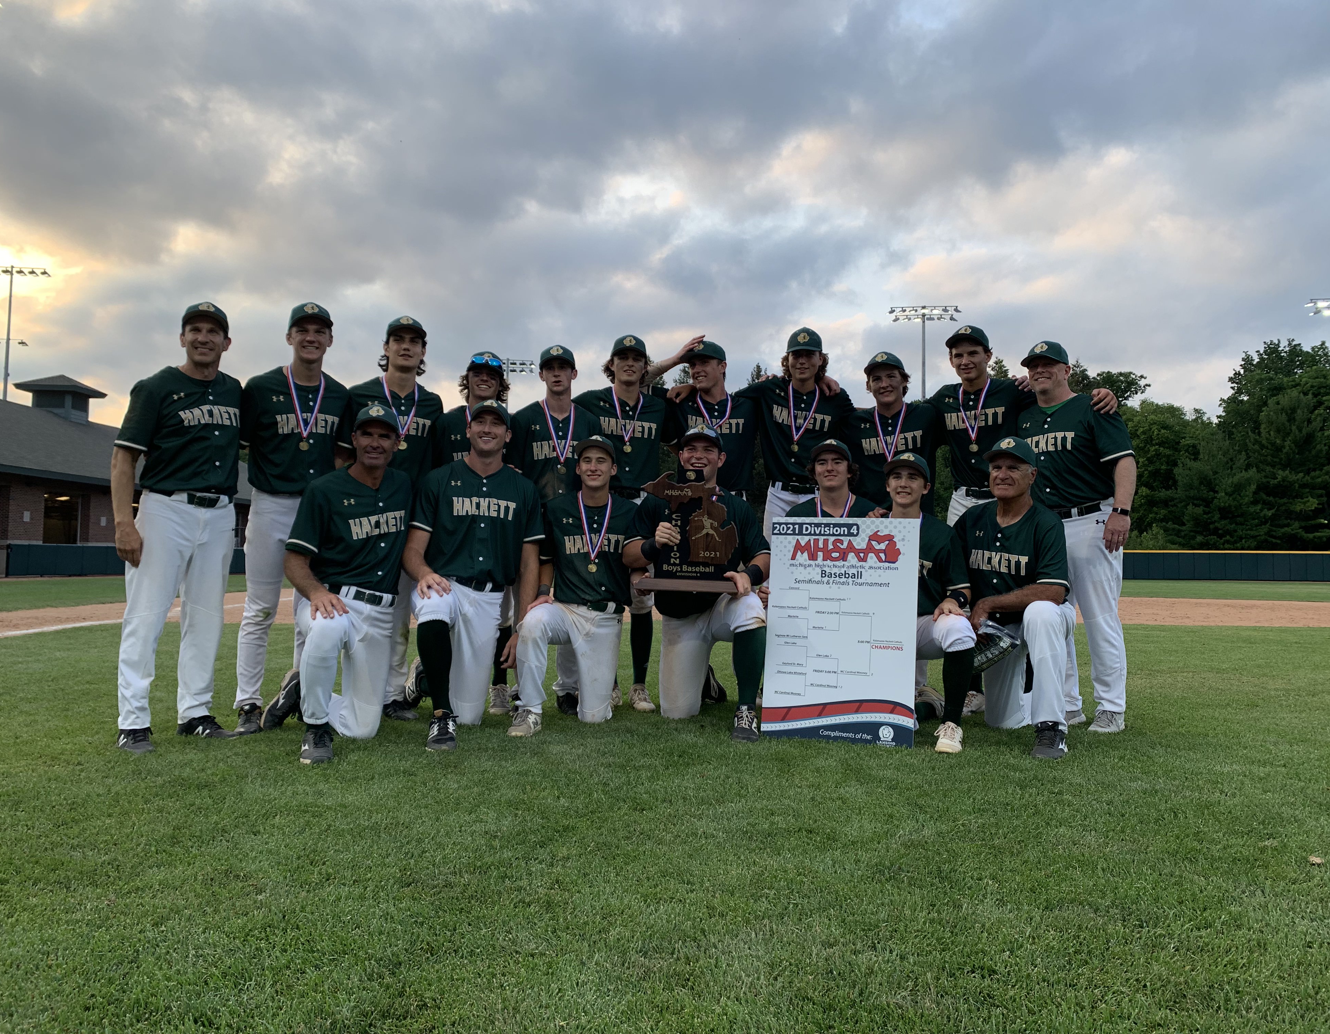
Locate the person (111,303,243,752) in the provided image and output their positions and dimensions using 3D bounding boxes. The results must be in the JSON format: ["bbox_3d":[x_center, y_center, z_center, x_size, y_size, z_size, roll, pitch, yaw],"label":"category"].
[{"bbox_3d":[-1.965,0.006,4.200,0.520,1.780,0.400,3,-4,-38],"label":"person"}]

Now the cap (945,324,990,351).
[{"bbox_3d":[1.423,-0.839,4.860,0.175,0.130,0.255,-1,-3,33],"label":"cap"}]

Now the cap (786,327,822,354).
[{"bbox_3d":[0.676,-0.854,5.020,0.180,0.135,0.265,1,0,11],"label":"cap"}]

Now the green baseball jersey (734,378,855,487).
[{"bbox_3d":[0.633,-0.407,5.050,0.570,0.540,0.290,6,-3,7],"label":"green baseball jersey"}]

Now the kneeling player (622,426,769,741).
[{"bbox_3d":[0.137,0.276,4.842,0.660,1.350,1.060,1,-3,0],"label":"kneeling player"}]

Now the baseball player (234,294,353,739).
[{"bbox_3d":[-1.620,-0.012,4.535,0.540,1.860,0.360,2,-3,-20],"label":"baseball player"}]

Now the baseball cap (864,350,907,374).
[{"bbox_3d":[1.037,-0.729,4.891,0.180,0.140,0.270,-1,-9,27],"label":"baseball cap"}]

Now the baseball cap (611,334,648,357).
[{"bbox_3d":[-0.181,-0.857,5.187,0.180,0.140,0.270,1,-7,-3],"label":"baseball cap"}]

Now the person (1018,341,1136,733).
[{"bbox_3d":[1.929,0.084,4.863,0.580,1.770,0.400,-1,-3,30],"label":"person"}]

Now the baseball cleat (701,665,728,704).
[{"bbox_3d":[0.231,0.857,5.345,0.110,0.290,0.120,-22,8,43],"label":"baseball cleat"}]

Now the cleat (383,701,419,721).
[{"bbox_3d":[-1.225,0.874,4.820,0.290,0.120,0.105,-2,-4,45],"label":"cleat"}]

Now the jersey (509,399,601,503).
[{"bbox_3d":[-0.524,-0.313,5.060,0.500,0.540,0.280,1,-3,-6],"label":"jersey"}]

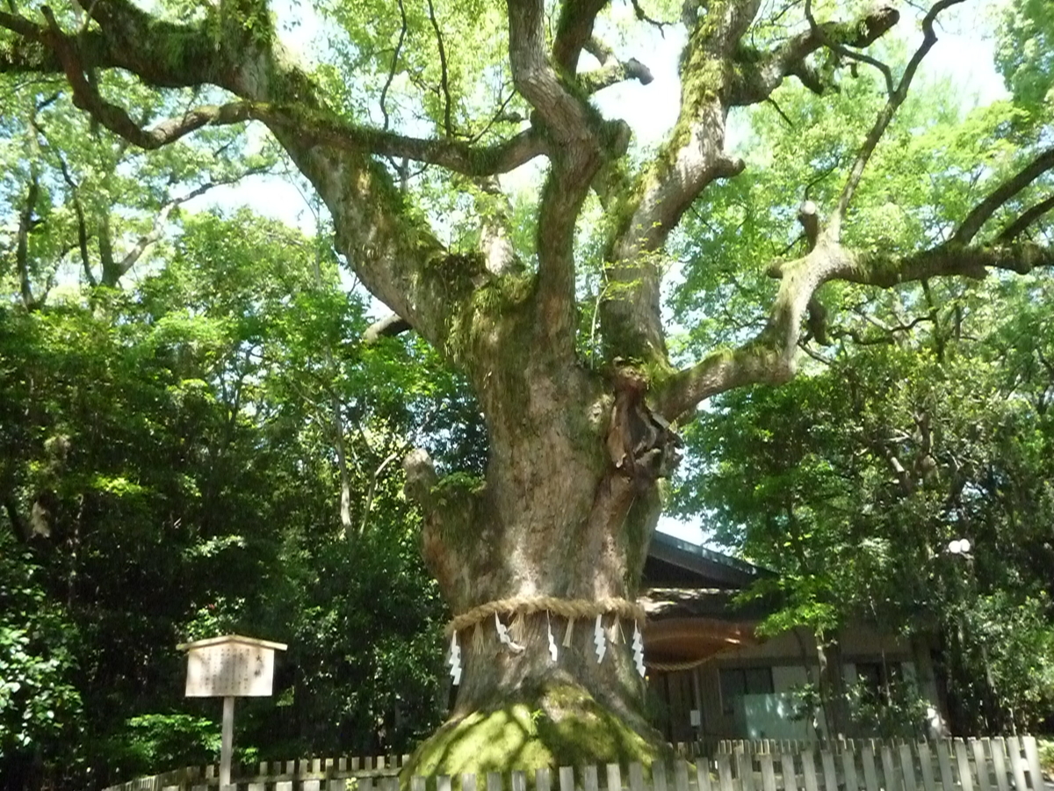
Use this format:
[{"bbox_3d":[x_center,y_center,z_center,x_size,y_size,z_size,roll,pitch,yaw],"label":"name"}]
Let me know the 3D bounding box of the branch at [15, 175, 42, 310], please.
[{"bbox_3d":[-12.512,-3.854,22.969,0.500,3.300,0.500,-2,-18,0],"label":"branch"}]

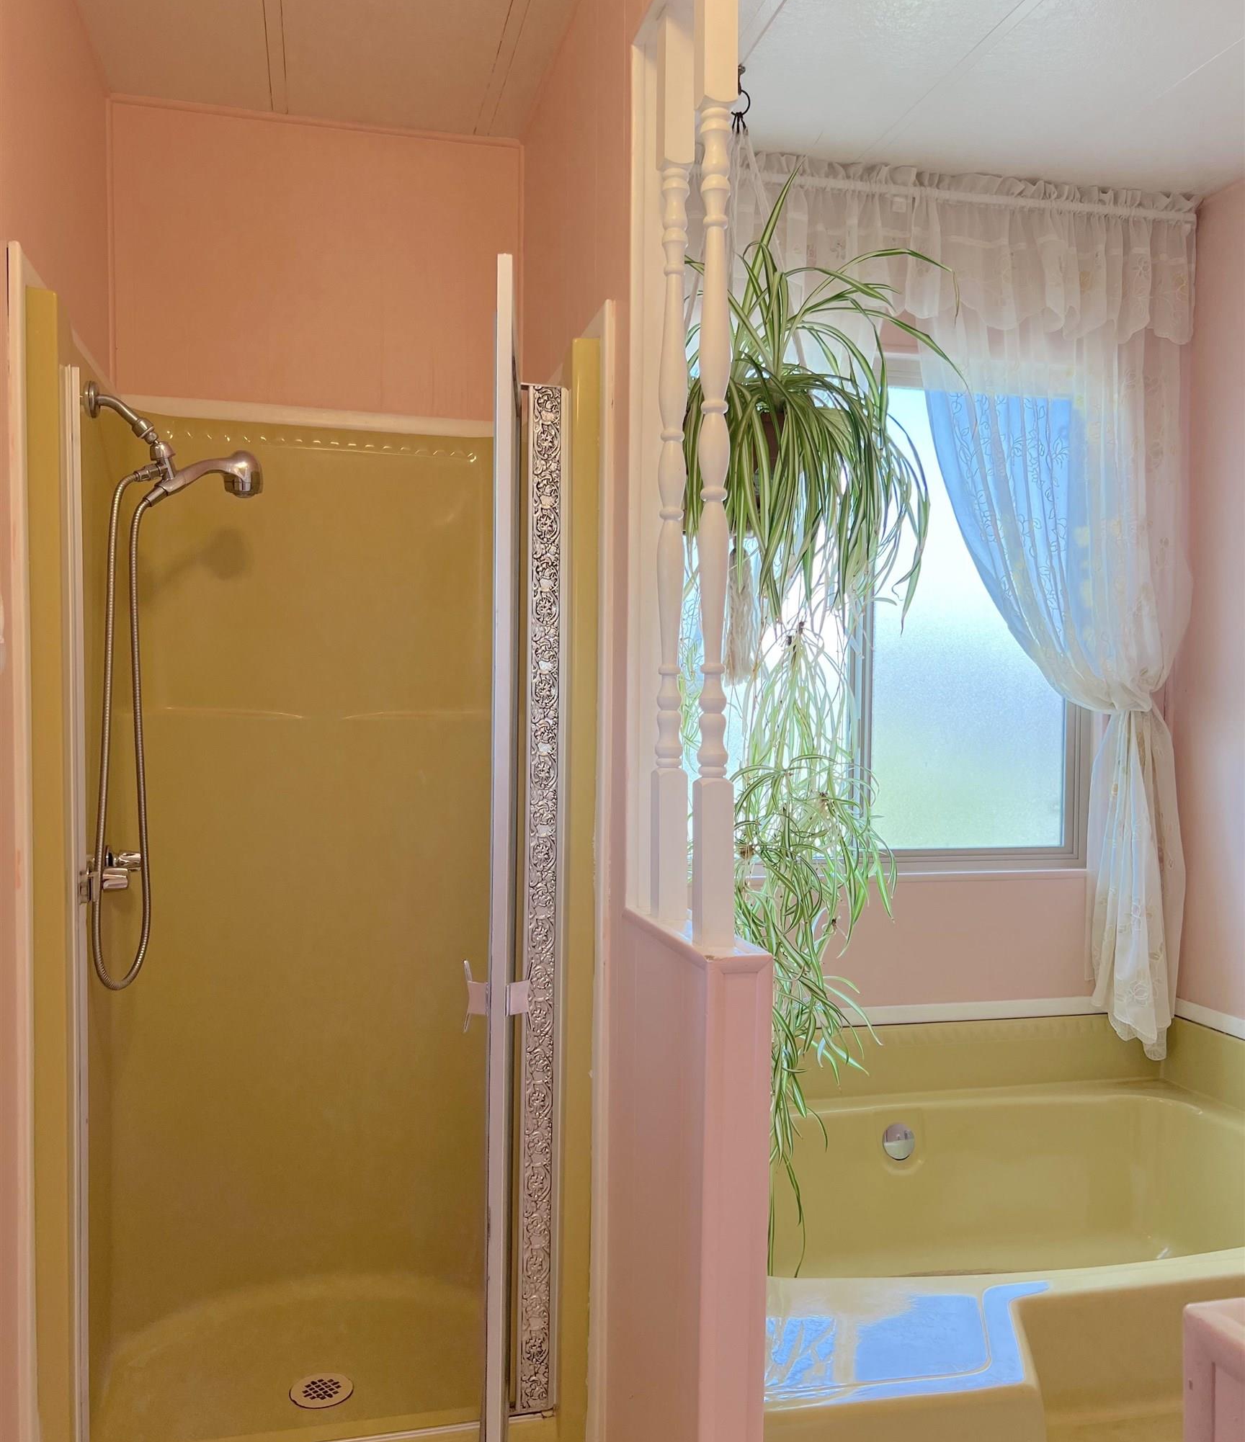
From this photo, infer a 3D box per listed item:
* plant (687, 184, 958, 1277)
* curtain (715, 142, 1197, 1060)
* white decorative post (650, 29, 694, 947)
[{"bbox_3d":[0.286,-0.002,2.292,0.615,2.046,0.602,0,1,-14],"label":"plant"},{"bbox_3d":[0.644,-0.206,2.709,1.381,1.983,0.119,0,1,-14],"label":"curtain"},{"bbox_3d":[0.067,-0.332,1.663,0.039,1.191,0.039,0,1,-14],"label":"white decorative post"}]

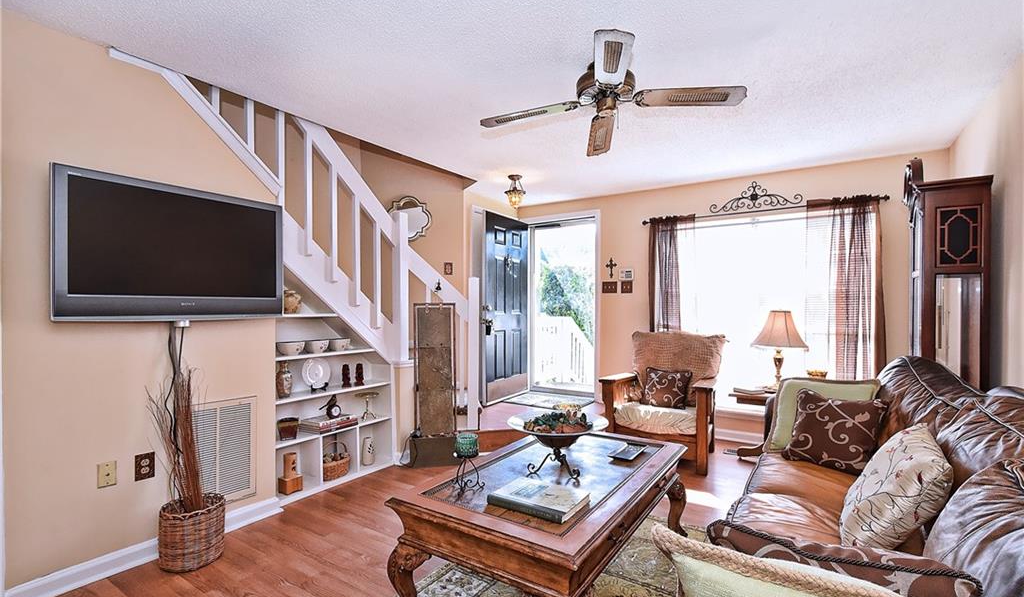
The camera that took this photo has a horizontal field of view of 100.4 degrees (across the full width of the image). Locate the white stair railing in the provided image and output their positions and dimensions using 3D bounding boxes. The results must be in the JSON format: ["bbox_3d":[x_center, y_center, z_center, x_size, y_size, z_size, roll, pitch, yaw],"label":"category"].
[{"bbox_3d":[-1.371,-0.015,3.099,1.100,2.300,2.450,0,-1,36],"label":"white stair railing"}]

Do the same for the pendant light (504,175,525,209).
[{"bbox_3d":[0.031,-0.965,3.916,0.200,0.320,0.200,0,0,0],"label":"pendant light"}]

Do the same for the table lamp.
[{"bbox_3d":[2.182,0.424,3.480,0.410,0.670,0.410,0,-1,36],"label":"table lamp"}]

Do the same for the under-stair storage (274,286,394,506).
[{"bbox_3d":[-1.270,0.572,3.014,0.280,1.425,0.870,0,0,37],"label":"under-stair storage"}]

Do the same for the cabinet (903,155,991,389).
[{"bbox_3d":[2.580,0.217,2.553,0.310,2.180,0.470,0,-1,36],"label":"cabinet"}]

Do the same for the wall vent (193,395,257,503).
[{"bbox_3d":[-1.584,0.847,2.306,0.030,0.565,0.390,0,-1,36],"label":"wall vent"}]

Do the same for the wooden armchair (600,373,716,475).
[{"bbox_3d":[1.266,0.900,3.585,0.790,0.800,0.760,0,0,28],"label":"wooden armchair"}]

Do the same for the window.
[{"bbox_3d":[2.192,0.135,3.866,1.690,1.750,0.120,0,-1,36],"label":"window"}]

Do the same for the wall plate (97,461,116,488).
[{"bbox_3d":[-1.875,0.820,1.978,0.010,0.114,0.070,0,0,37],"label":"wall plate"}]

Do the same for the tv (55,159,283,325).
[{"bbox_3d":[-1.661,-0.229,2.183,0.100,0.650,0.965,0,0,33],"label":"tv"}]

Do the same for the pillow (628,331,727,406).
[{"bbox_3d":[1.371,0.577,3.648,0.720,0.550,0.200,0,-19,36],"label":"pillow"}]

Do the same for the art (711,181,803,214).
[{"bbox_3d":[2.196,-0.945,3.876,0.750,0.250,0.020,0,0,37],"label":"art"}]

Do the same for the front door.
[{"bbox_3d":[-0.049,0.097,4.882,0.050,2.030,0.910,0,0,37],"label":"front door"}]

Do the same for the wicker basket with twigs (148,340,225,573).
[{"bbox_3d":[-1.577,0.756,2.093,0.260,1.040,0.310,0,-1,36],"label":"wicker basket with twigs"}]

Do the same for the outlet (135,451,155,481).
[{"bbox_3d":[-1.793,0.825,2.088,0.010,0.122,0.075,0,0,37],"label":"outlet"}]

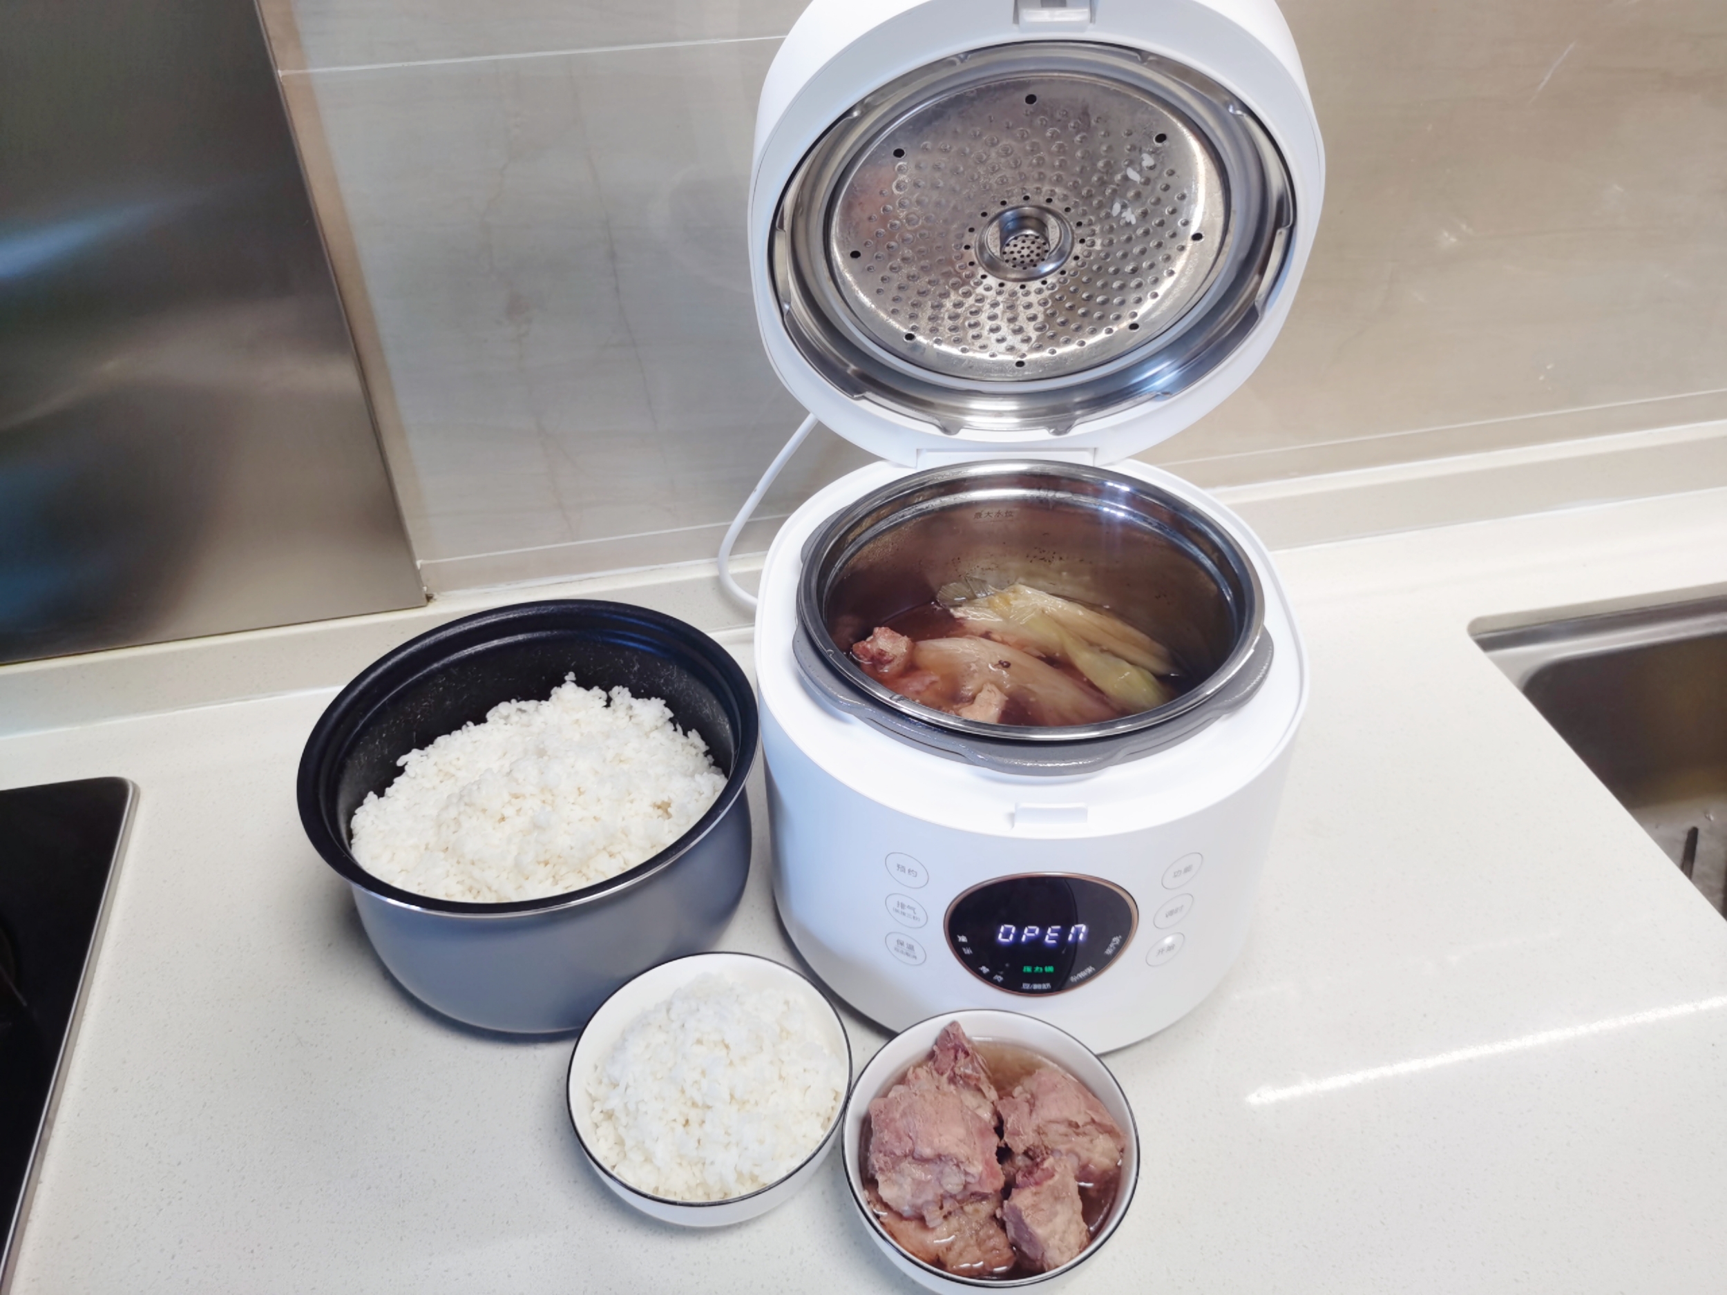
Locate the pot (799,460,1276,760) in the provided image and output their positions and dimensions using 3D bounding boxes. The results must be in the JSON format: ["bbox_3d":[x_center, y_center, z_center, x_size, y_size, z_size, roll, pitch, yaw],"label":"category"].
[{"bbox_3d":[0.080,0.019,0.688,0.225,0.132,0.225,0,40,0],"label":"pot"}]

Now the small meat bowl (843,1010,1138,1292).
[{"bbox_3d":[0.054,0.231,0.591,0.124,0.063,0.124,0,40,0],"label":"small meat bowl"}]

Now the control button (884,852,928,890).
[{"bbox_3d":[0.020,0.099,0.599,0.021,0.021,0.003,18,43,20],"label":"control button"}]

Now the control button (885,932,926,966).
[{"bbox_3d":[0.020,0.142,0.634,0.021,0.021,0.003,18,43,20],"label":"control button"}]

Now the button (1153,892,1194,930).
[{"bbox_3d":[0.142,0.121,0.617,0.021,0.021,0.003,-18,43,-20],"label":"button"}]

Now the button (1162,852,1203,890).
[{"bbox_3d":[0.142,0.099,0.599,0.021,0.021,0.003,-18,43,-20],"label":"button"}]

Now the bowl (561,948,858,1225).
[{"bbox_3d":[-0.069,0.213,0.621,0.124,0.063,0.124,0,40,0],"label":"bowl"}]

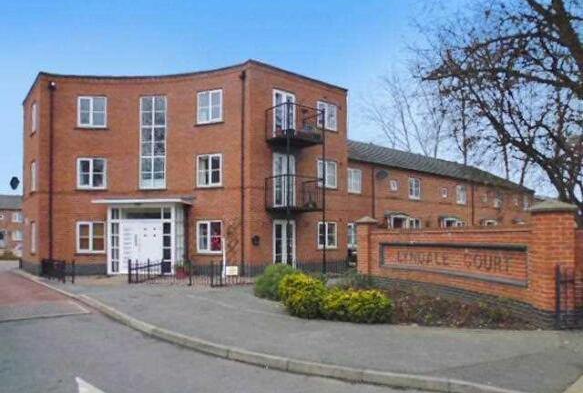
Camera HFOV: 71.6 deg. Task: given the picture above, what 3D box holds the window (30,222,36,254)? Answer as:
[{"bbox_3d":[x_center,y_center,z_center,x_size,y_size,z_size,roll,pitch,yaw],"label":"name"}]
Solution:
[{"bbox_3d":[-11.597,1.847,18.200,0.130,1.350,1.200,3,-4,-39],"label":"window"}]

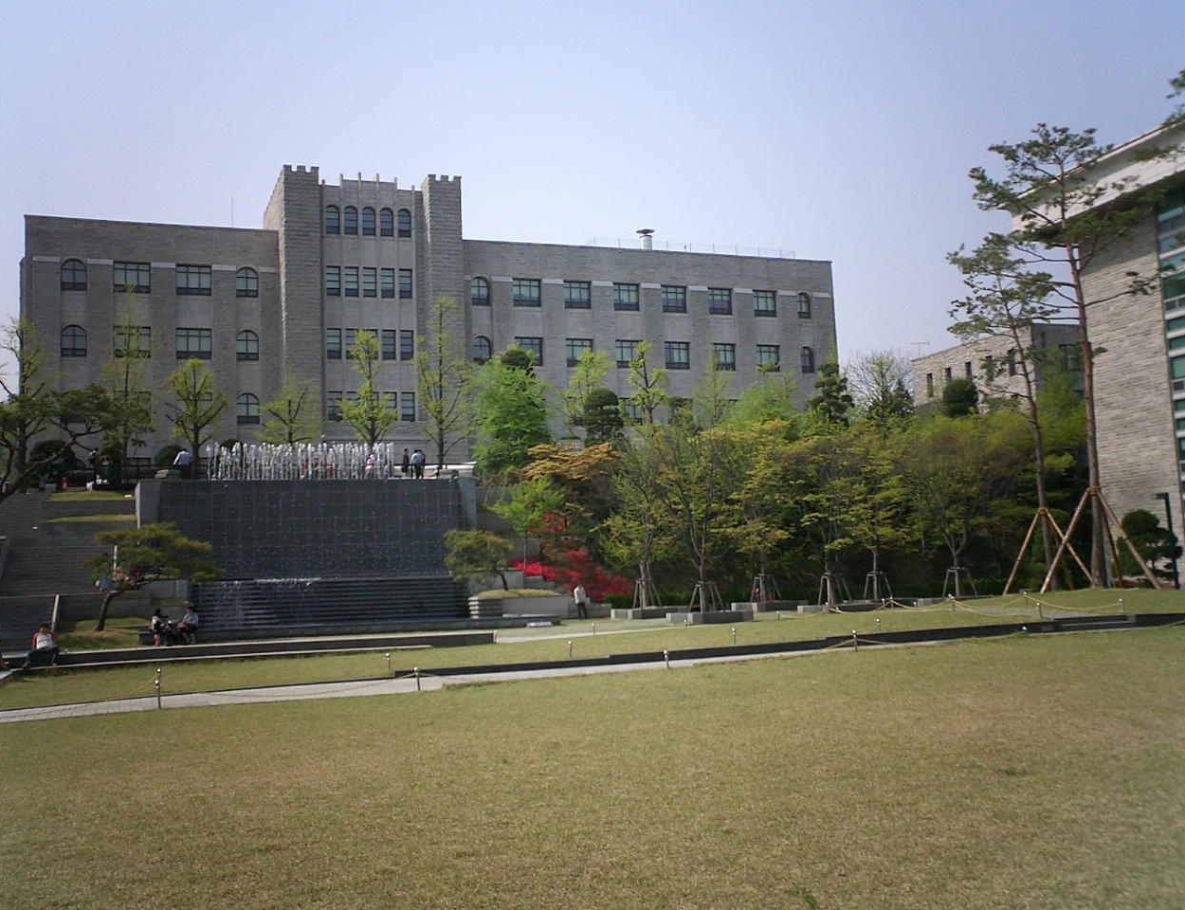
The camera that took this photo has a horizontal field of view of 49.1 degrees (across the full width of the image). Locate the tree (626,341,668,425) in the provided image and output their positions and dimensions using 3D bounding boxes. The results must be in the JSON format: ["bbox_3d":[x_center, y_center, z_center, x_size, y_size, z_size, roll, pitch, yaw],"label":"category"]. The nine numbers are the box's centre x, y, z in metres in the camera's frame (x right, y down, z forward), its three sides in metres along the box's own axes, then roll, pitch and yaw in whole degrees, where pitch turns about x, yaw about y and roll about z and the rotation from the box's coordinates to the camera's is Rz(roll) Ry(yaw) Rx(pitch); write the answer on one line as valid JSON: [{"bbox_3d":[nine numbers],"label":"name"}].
[{"bbox_3d":[3.615,-2.859,82.817,2.680,8.790,2.680,0,-7,-19],"label":"tree"}]

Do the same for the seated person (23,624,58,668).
[{"bbox_3d":[-15.980,5.537,37.600,0.900,1.270,0.900,0,-7,-19],"label":"seated person"}]

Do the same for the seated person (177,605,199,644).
[{"bbox_3d":[-13.995,5.944,45.000,0.620,1.322,0.800,-2,-6,-1],"label":"seated person"}]

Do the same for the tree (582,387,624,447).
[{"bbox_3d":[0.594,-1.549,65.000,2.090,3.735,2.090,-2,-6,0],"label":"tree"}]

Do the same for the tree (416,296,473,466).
[{"bbox_3d":[-6.832,-3.192,60.500,2.742,8.583,2.653,-2,-6,0],"label":"tree"}]

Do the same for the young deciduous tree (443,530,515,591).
[{"bbox_3d":[-4.634,4.318,53.500,2.894,2.652,2.581,-2,-6,0],"label":"young deciduous tree"}]

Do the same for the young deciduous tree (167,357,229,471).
[{"bbox_3d":[-22.140,-1.684,72.588,3.310,7.420,3.310,0,-7,-19],"label":"young deciduous tree"}]

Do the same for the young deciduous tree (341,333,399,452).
[{"bbox_3d":[-10.198,-2.348,59.000,2.674,6.749,2.587,-2,-6,0],"label":"young deciduous tree"}]

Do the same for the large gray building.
[{"bbox_3d":[-10.060,-6.431,92.726,55.600,20.600,20.000,0,-7,-19],"label":"large gray building"}]

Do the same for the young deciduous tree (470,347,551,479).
[{"bbox_3d":[-3.857,-1.911,61.000,3.834,6.387,3.567,-2,-6,0],"label":"young deciduous tree"}]

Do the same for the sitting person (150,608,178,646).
[{"bbox_3d":[-14.916,5.985,45.000,0.850,1.338,0.600,-5,-7,30],"label":"sitting person"}]

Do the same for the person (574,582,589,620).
[{"bbox_3d":[-0.528,7.101,62.800,0.600,1.720,0.420,-2,-7,-1],"label":"person"}]

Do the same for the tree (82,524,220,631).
[{"bbox_3d":[-15.719,4.333,46.500,4.450,3.750,3.900,0,-7,-19],"label":"tree"}]

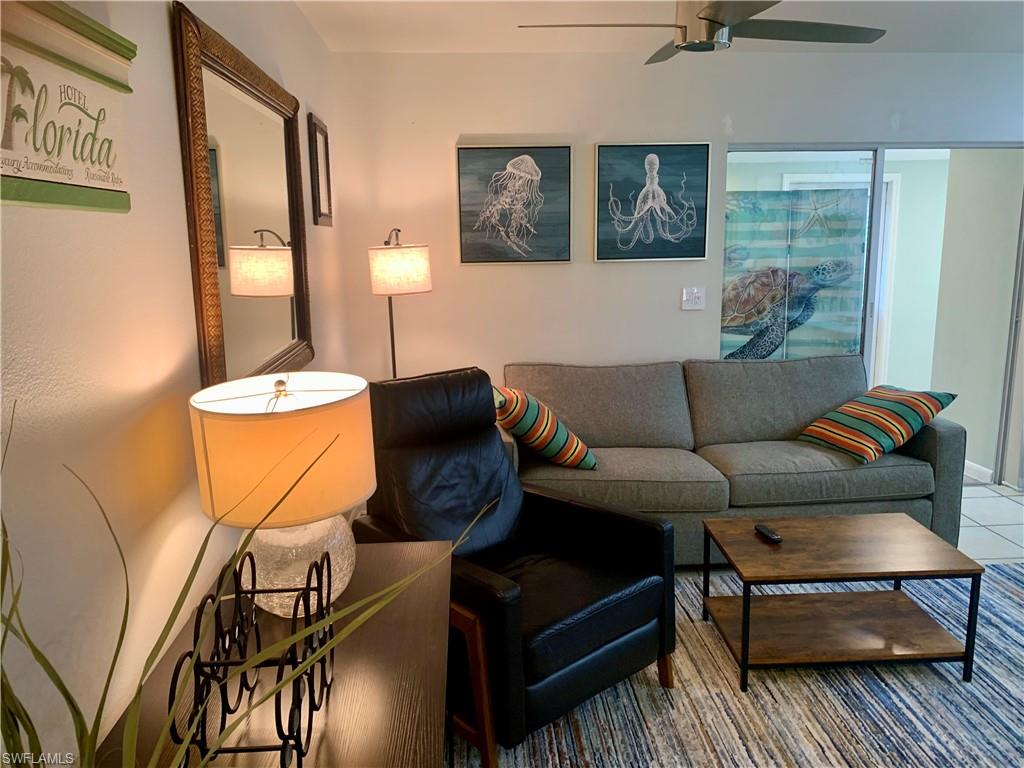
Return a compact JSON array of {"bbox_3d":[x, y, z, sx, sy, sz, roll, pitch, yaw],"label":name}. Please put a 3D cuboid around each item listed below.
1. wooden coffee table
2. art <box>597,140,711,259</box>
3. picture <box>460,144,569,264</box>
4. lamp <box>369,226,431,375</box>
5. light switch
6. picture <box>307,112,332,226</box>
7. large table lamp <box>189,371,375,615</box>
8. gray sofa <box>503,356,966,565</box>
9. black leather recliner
[{"bbox_3d":[1.134,0.762,2.752,0.779,0.412,0.484,-1,11,-2],"label":"wooden coffee table"},{"bbox_3d":[0.758,-0.981,4.147,0.613,0.613,0.040,-1,11,-3],"label":"art"},{"bbox_3d":[0.019,-0.955,4.105,0.608,0.613,0.040,-1,11,-3],"label":"picture"},{"bbox_3d":[-0.567,0.011,3.859,0.286,1.540,0.482,-5,11,-21],"label":"lamp"},{"bbox_3d":[1.010,-0.472,4.273,0.121,0.121,0.012,-1,11,-3],"label":"light switch"},{"bbox_3d":[-0.880,-0.963,3.538,0.025,0.457,0.387,-1,11,-3],"label":"picture"},{"bbox_3d":[-0.492,0.246,1.709,0.380,0.528,0.380,-1,11,-3],"label":"large table lamp"},{"bbox_3d":[0.946,0.333,3.888,2.176,0.854,0.945,-1,11,-3],"label":"gray sofa"},{"bbox_3d":[-0.036,0.518,2.518,0.759,1.025,0.844,-10,14,-42],"label":"black leather recliner"}]

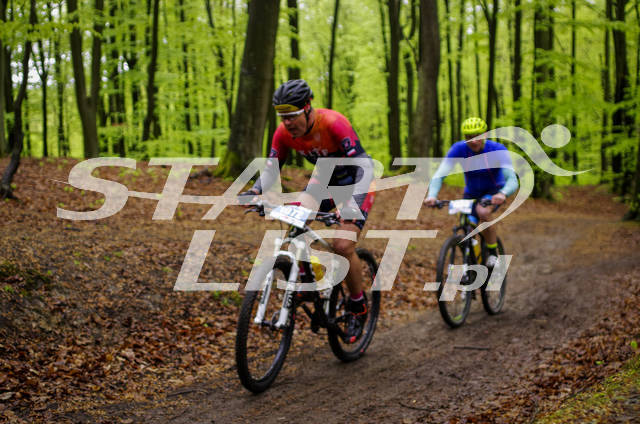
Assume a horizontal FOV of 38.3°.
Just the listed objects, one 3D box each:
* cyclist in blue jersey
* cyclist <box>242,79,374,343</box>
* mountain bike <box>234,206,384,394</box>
[{"bbox_3d":[1.368,-0.049,8.009,0.740,1.500,0.780,1,1,25],"label":"cyclist in blue jersey"},{"bbox_3d":[-0.030,0.028,5.556,0.700,1.550,0.840,1,1,27],"label":"cyclist"},{"bbox_3d":[-0.035,0.447,5.418,0.710,1.030,1.860,3,1,26],"label":"mountain bike"}]

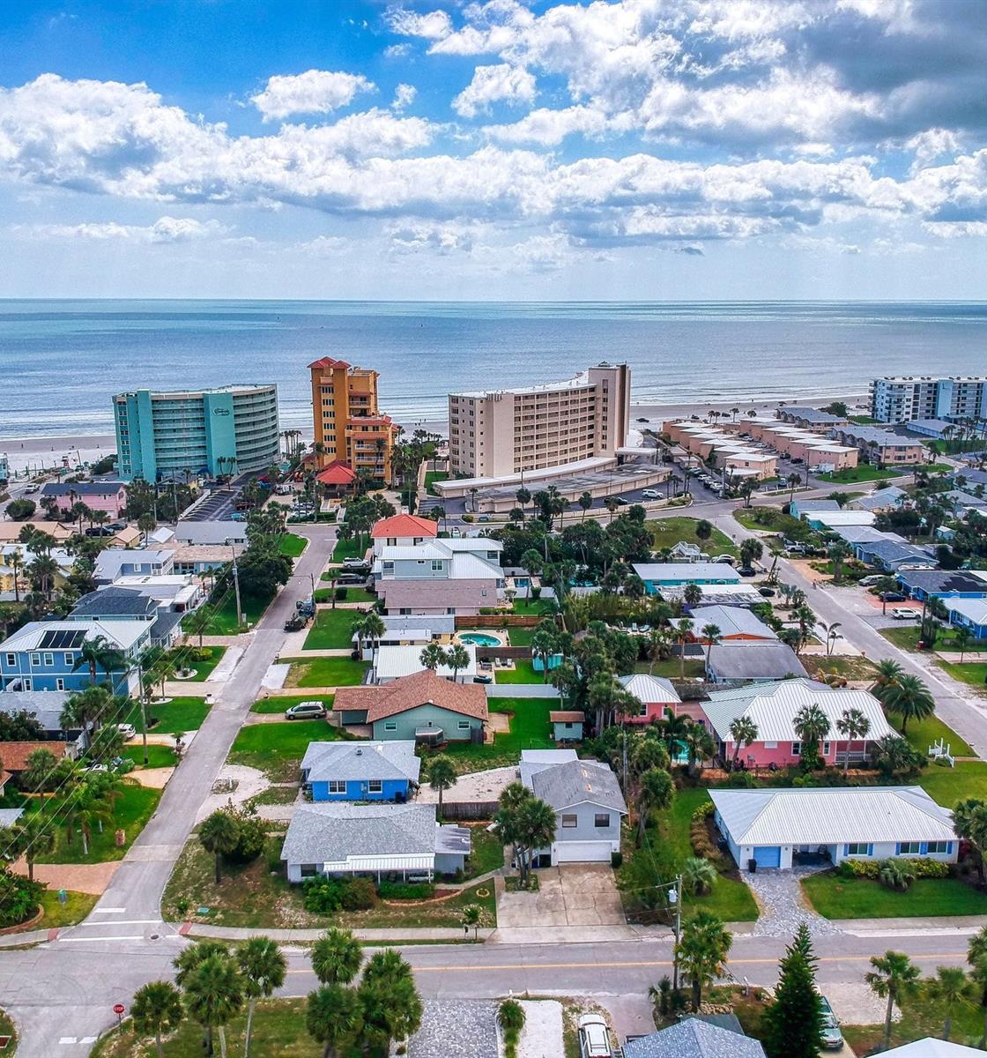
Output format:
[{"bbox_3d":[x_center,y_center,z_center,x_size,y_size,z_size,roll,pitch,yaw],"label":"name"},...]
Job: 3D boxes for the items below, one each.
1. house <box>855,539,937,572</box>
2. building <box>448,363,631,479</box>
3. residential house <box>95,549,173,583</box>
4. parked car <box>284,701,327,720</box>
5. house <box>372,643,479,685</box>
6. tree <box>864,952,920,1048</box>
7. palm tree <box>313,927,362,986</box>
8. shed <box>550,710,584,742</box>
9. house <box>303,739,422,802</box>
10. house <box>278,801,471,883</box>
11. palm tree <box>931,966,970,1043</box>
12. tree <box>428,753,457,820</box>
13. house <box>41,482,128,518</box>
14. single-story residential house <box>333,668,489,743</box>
[{"bbox_3d":[78.900,5.890,198.200,10.200,4.500,14.700,0,13,-2],"label":"house"},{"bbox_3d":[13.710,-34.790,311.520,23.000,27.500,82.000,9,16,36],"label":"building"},{"bbox_3d":[-64.116,7.197,183.220,13.000,6.200,11.500,0,13,-2],"label":"residential house"},{"bbox_3d":[-23.017,22.220,125.491,4.850,1.760,1.920,-1,13,-5],"label":"parked car"},{"bbox_3d":[-9.241,18.429,138.778,13.300,4.300,11.800,0,13,-2],"label":"house"},{"bbox_3d":[26.978,32.254,69.113,3.720,7.400,3.720,0,13,0],"label":"tree"},{"bbox_3d":[-10.778,31.370,70.570,3.300,8.400,3.300,0,13,0],"label":"palm tree"},{"bbox_3d":[8.629,22.927,120.009,3.850,2.900,3.100,0,13,-2],"label":"shed"},{"bbox_3d":[-13.775,24.948,108.158,12.000,4.200,9.700,0,13,-2],"label":"house"},{"bbox_3d":[-10.376,28.332,93.553,16.300,4.100,9.800,0,13,-2],"label":"house"},{"bbox_3d":[31.158,32.892,69.750,2.790,5.880,2.790,0,13,0],"label":"palm tree"},{"bbox_3d":[-5.057,26.008,100.195,2.900,6.700,2.900,0,13,-2],"label":"tree"},{"bbox_3d":[-96.985,-7.111,243.155,17.800,7.300,10.500,0,13,-2],"label":"house"},{"bbox_3d":[-9.850,21.810,126.500,18.300,5.300,12.000,0,13,-2],"label":"single-story residential house"}]

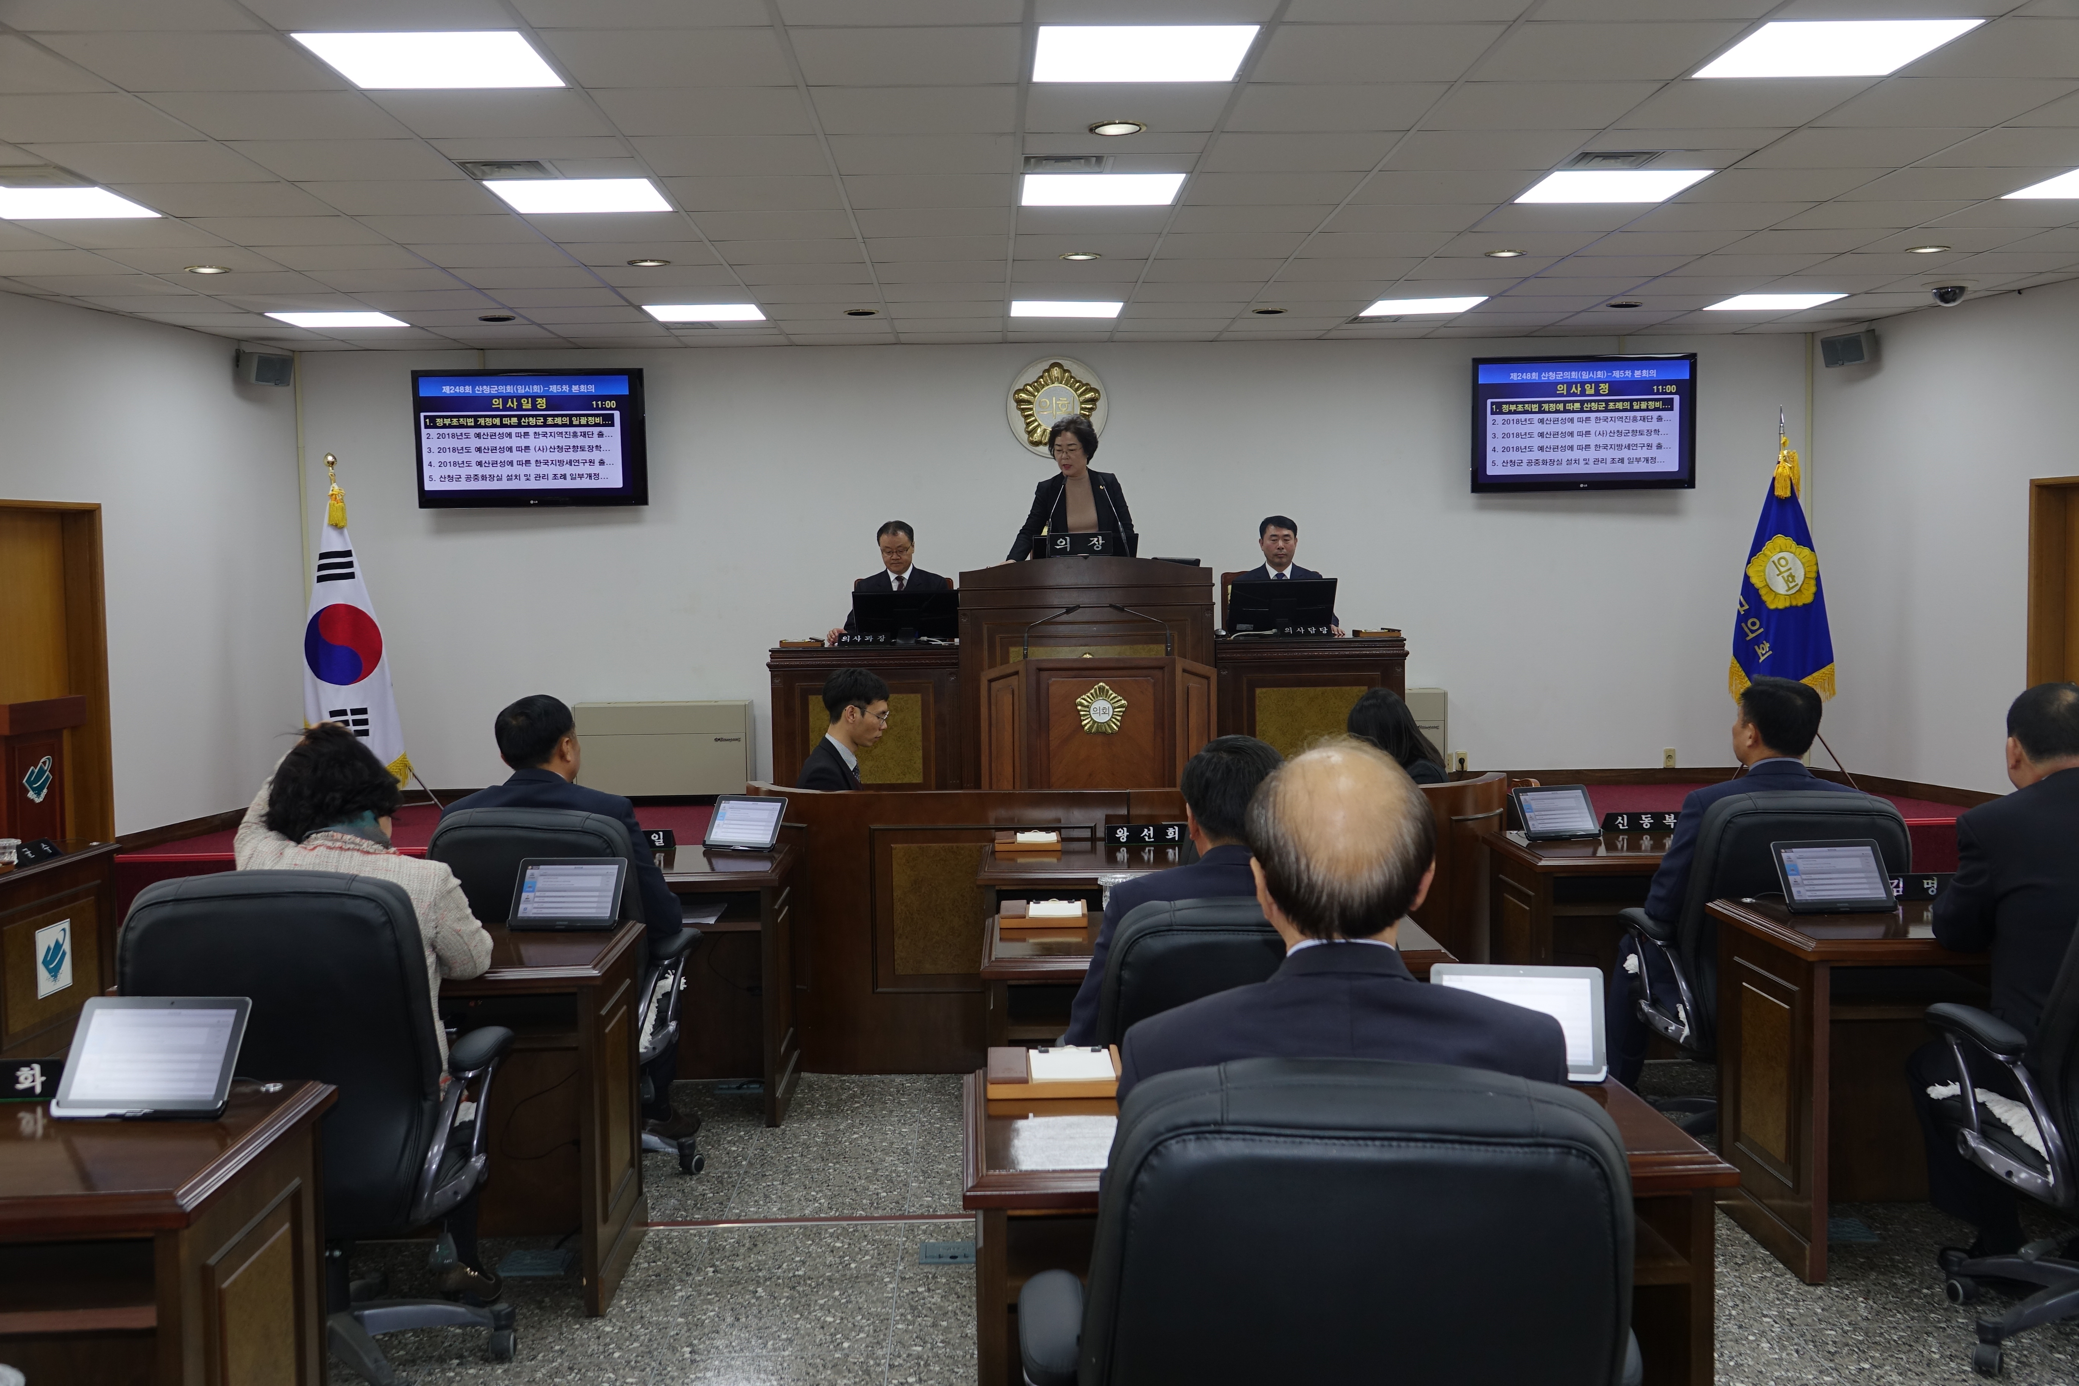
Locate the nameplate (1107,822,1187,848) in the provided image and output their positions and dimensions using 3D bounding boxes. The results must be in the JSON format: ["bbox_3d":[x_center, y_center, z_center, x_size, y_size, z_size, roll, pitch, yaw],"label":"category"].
[{"bbox_3d":[0.336,0.438,5.710,0.258,0.066,0.060,-1,4,0],"label":"nameplate"}]

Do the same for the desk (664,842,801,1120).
[{"bbox_3d":[-1.244,0.866,5.500,1.000,0.720,0.600,-1,4,-2],"label":"desk"}]

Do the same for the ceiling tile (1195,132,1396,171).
[{"bbox_3d":[0.867,-1.802,6.149,0.598,0.020,0.592,-1,4,-2],"label":"ceiling tile"}]

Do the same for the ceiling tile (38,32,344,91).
[{"bbox_3d":[-2.223,-1.677,4.889,0.598,0.020,0.592,-1,4,-2],"label":"ceiling tile"}]

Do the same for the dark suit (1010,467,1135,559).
[{"bbox_3d":[0.163,-0.745,9.180,0.620,0.750,0.360,-1,4,5],"label":"dark suit"}]

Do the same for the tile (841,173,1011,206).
[{"bbox_3d":[-0.394,-1.797,6.621,0.595,0.020,0.585,-1,4,-2],"label":"tile"}]

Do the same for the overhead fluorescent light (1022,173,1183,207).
[{"bbox_3d":[0.219,-1.791,6.512,0.585,0.050,0.570,-1,4,-2],"label":"overhead fluorescent light"}]

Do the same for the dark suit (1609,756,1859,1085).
[{"bbox_3d":[1.895,0.615,5.023,0.580,0.920,0.660,-1,4,-10],"label":"dark suit"}]

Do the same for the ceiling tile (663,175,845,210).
[{"bbox_3d":[-0.986,-1.757,6.481,0.600,0.020,0.585,-1,4,-2],"label":"ceiling tile"}]

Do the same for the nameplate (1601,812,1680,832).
[{"bbox_3d":[1.915,0.403,5.853,0.280,0.068,0.060,-1,4,-2],"label":"nameplate"}]

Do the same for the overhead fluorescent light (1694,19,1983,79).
[{"bbox_3d":[2.122,-1.740,4.951,0.580,0.050,0.570,-1,4,-2],"label":"overhead fluorescent light"}]

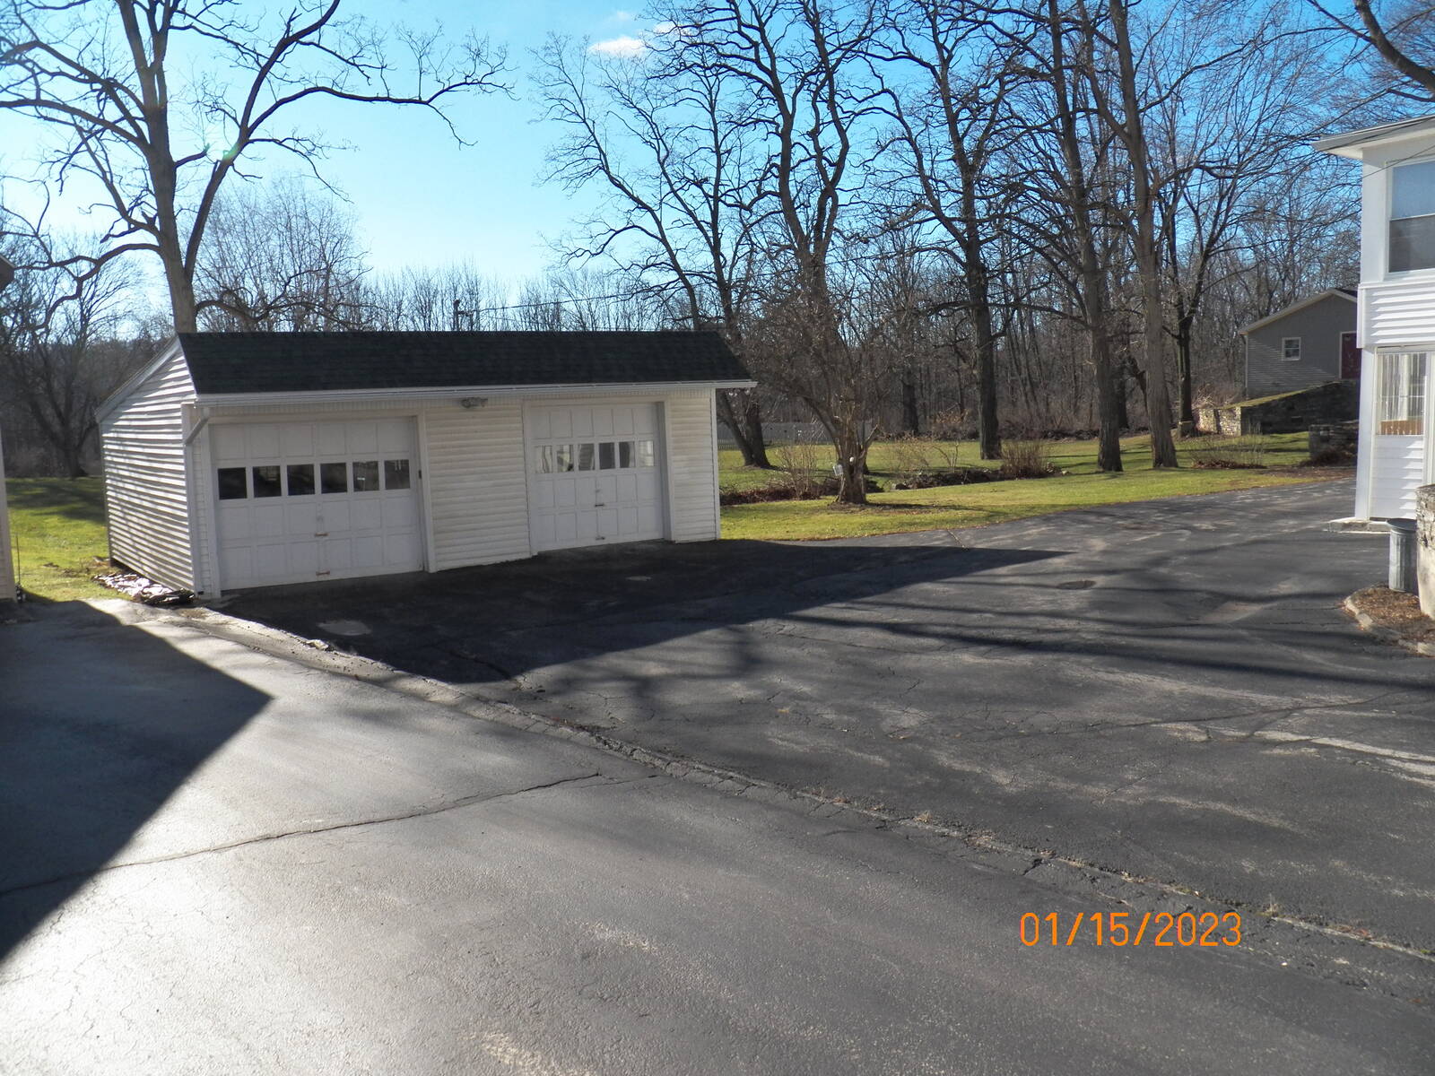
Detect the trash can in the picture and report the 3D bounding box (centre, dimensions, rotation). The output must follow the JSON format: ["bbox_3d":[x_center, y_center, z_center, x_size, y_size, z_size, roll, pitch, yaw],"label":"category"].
[{"bbox_3d":[6.991,0.188,11.600,0.540,0.680,0.540,2,8,31],"label":"trash can"}]

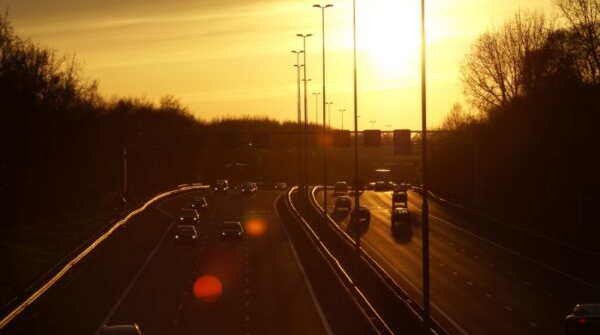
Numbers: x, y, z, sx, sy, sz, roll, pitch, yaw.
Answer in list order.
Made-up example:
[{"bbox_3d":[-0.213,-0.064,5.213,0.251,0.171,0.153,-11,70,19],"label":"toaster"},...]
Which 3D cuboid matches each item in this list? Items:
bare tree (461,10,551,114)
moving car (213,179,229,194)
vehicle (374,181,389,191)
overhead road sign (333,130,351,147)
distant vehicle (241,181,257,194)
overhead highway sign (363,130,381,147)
[{"bbox_3d":[22.931,-7.811,335.000,10.000,19.500,9.500,-1,0,0],"label":"bare tree"},{"bbox_3d":[-11.325,2.878,432.000,1.800,1.850,4.500,-1,0,0],"label":"moving car"},{"bbox_3d":[13.134,3.118,485.000,1.850,1.650,4.500,-1,0,0],"label":"vehicle"},{"bbox_3d":[4.813,-3.277,344.000,1.850,1.850,0.400,-1,1,-1],"label":"overhead road sign"},{"bbox_3d":[-7.242,3.065,428.000,1.800,1.600,4.400,-1,0,0],"label":"distant vehicle"},{"bbox_3d":[8.285,-3.312,344.000,1.850,1.800,0.400,-1,1,-1],"label":"overhead highway sign"}]

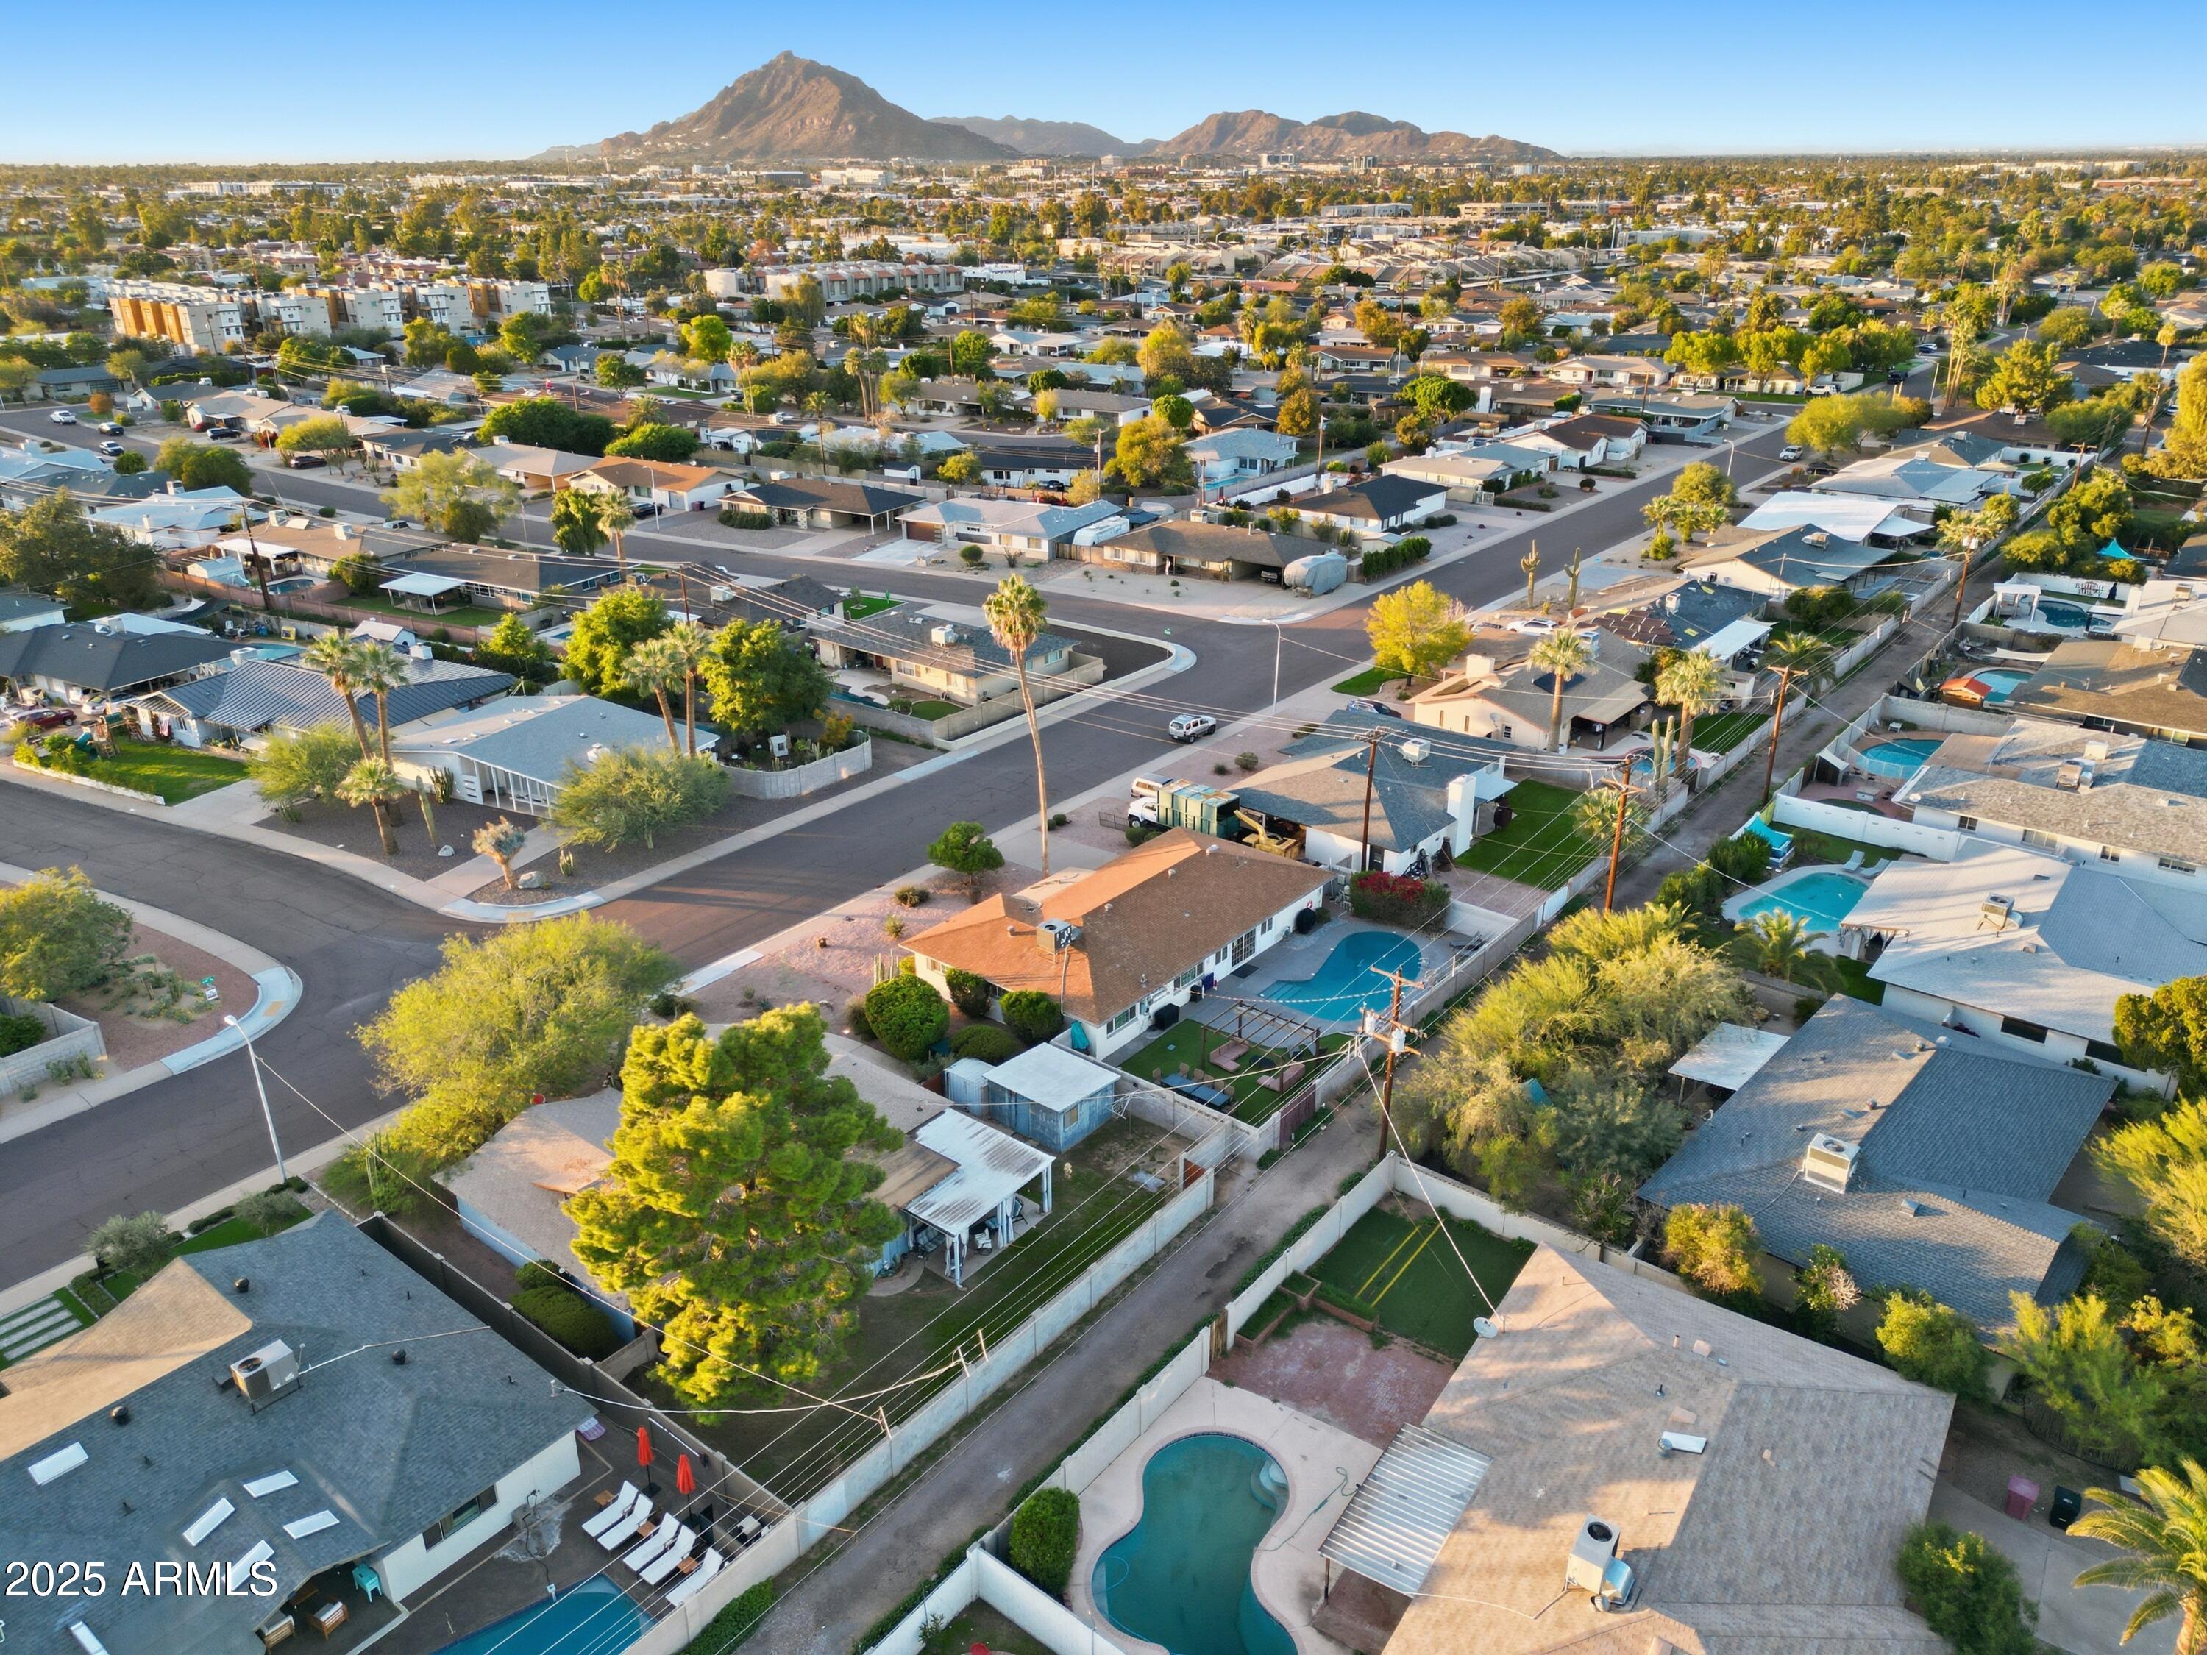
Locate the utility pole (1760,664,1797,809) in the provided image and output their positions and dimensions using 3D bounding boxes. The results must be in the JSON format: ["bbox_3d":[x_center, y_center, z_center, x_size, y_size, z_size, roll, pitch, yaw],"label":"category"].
[{"bbox_3d":[45.283,-5.981,102.685,2.300,10.100,0.400,18,30,36],"label":"utility pole"}]

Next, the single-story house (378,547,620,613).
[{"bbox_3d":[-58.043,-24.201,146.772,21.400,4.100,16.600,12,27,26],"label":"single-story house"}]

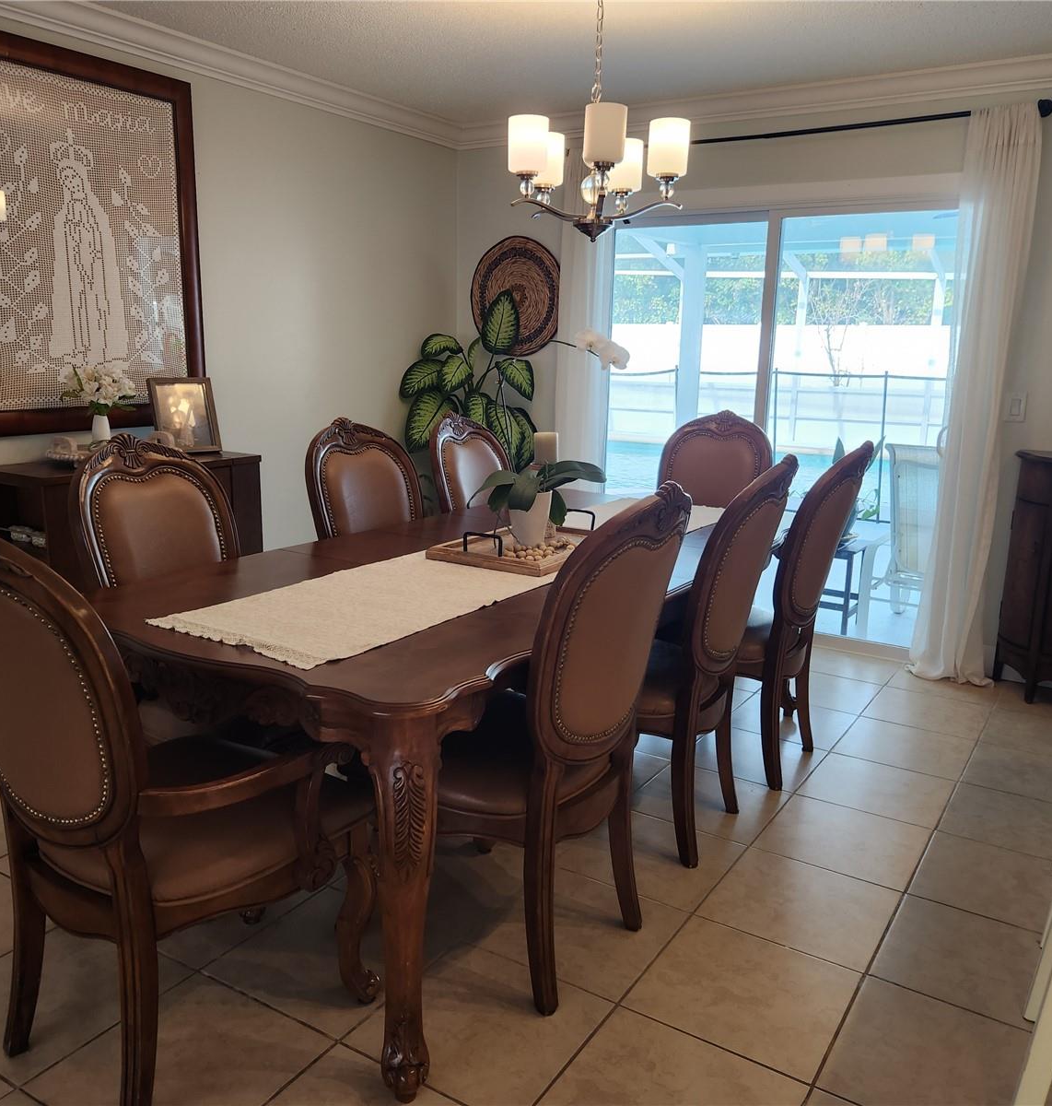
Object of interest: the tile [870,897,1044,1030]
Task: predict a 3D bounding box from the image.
[{"bbox_3d":[1.036,0.932,2.237,0.402,0.010,0.402,8,14,31],"label":"tile"}]

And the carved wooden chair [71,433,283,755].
[{"bbox_3d":[-0.878,0.234,2.745,0.660,1.090,0.560,8,13,31],"label":"carved wooden chair"}]

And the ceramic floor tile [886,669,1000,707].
[{"bbox_3d":[1.777,0.557,4.142,0.402,0.010,0.397,8,14,31],"label":"ceramic floor tile"}]

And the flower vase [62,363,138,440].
[{"bbox_3d":[-1.490,-0.521,3.417,0.250,0.270,0.270,8,13,31],"label":"flower vase"}]

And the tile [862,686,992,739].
[{"bbox_3d":[1.565,0.624,3.818,0.400,0.010,0.400,8,13,31],"label":"tile"}]

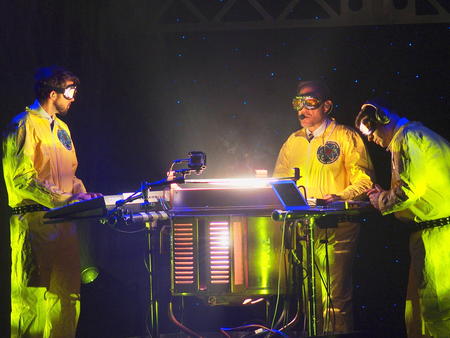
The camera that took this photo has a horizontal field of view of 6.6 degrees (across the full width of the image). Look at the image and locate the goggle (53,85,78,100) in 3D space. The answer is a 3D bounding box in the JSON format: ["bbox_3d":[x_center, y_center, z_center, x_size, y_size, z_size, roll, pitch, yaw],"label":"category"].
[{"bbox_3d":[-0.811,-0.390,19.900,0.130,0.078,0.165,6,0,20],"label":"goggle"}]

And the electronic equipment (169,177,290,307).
[{"bbox_3d":[0.023,0.368,19.800,0.600,0.640,0.480,-1,-3,0],"label":"electronic equipment"}]

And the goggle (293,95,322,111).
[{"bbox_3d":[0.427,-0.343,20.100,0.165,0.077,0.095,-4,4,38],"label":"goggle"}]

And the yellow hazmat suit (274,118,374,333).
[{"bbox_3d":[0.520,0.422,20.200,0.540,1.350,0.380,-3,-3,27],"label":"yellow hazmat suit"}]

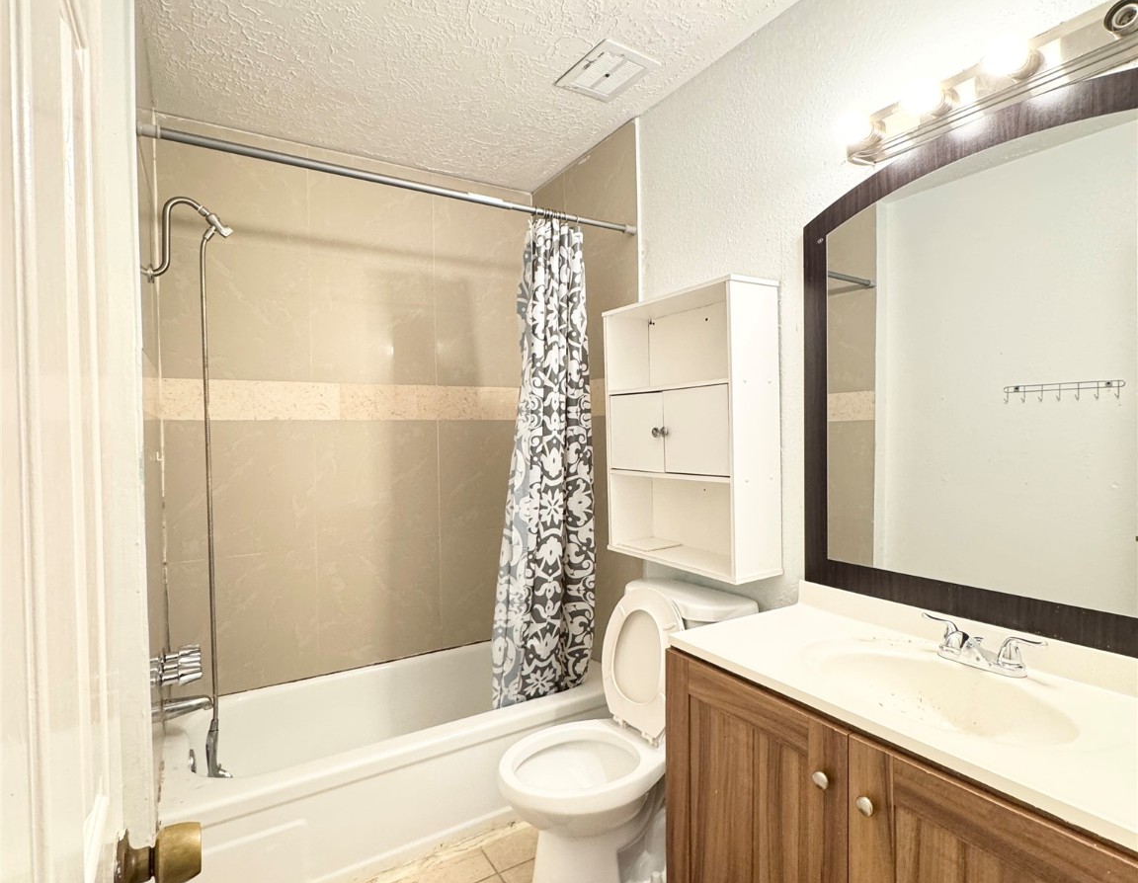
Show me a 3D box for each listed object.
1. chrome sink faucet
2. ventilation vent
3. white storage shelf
[{"bbox_3d":[0.785,0.407,1.205,0.128,0.075,0.225,-2,2,-31],"label":"chrome sink faucet"},{"bbox_3d":[0.116,-1.167,1.940,0.211,0.019,0.265,-2,2,-31],"label":"ventilation vent"},{"bbox_3d":[0.361,-0.034,1.922,0.186,0.817,0.593,-2,2,-31],"label":"white storage shelf"}]

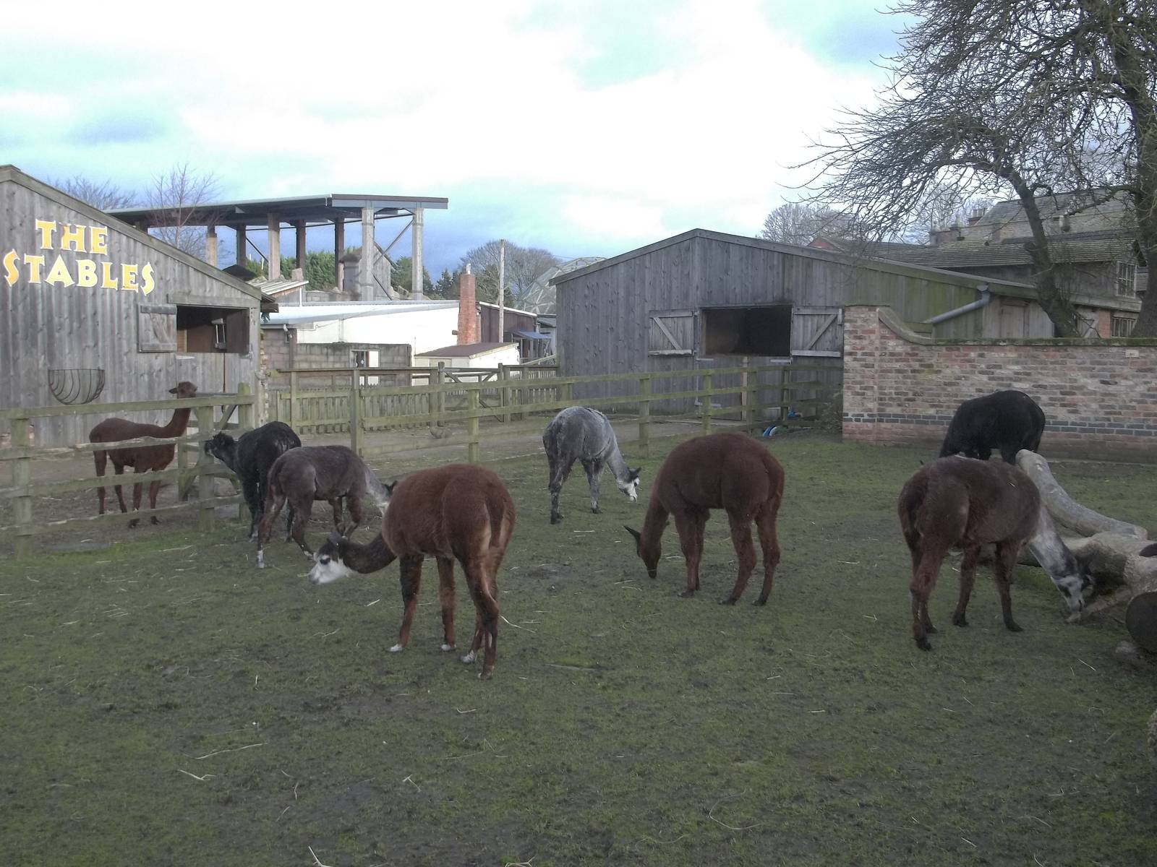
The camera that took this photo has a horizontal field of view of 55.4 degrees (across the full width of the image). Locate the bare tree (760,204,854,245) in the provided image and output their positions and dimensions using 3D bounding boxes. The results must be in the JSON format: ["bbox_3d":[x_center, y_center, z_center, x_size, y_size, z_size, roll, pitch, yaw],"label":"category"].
[{"bbox_3d":[15.422,-9.882,74.457,8.300,11.700,8.000,1,4,0],"label":"bare tree"}]

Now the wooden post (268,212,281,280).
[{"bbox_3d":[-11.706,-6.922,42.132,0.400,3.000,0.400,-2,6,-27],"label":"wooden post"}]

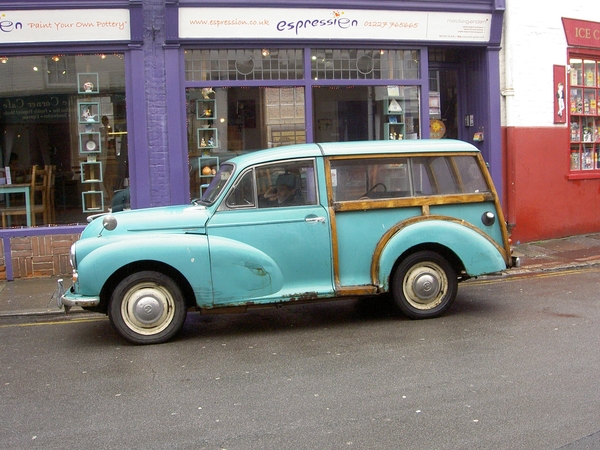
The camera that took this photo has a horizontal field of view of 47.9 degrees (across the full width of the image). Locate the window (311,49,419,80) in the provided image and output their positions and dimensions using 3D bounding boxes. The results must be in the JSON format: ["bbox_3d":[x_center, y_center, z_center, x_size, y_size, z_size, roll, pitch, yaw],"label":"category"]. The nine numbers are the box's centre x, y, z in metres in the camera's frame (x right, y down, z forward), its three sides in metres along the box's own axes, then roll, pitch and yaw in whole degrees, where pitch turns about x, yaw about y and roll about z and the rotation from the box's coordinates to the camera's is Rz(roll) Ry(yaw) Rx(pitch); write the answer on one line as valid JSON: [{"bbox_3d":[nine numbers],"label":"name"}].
[{"bbox_3d":[0.820,-1.986,8.373,1.395,0.371,0.100,-3,3,-12],"label":"window"}]

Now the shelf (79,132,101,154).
[{"bbox_3d":[-2.443,-0.952,7.906,0.231,0.237,0.180,-3,3,-12],"label":"shelf"}]

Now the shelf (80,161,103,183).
[{"bbox_3d":[-2.428,-0.614,7.925,0.228,0.238,0.180,-3,3,-12],"label":"shelf"}]

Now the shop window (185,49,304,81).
[{"bbox_3d":[-0.646,-1.903,8.048,1.431,0.368,0.100,-3,3,-12],"label":"shop window"}]

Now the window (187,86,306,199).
[{"bbox_3d":[-0.606,-0.899,8.104,1.444,1.498,0.100,-3,3,-12],"label":"window"}]

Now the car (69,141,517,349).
[{"bbox_3d":[-0.087,0.024,5.869,3.770,1.520,1.540,-3,3,-13],"label":"car"}]

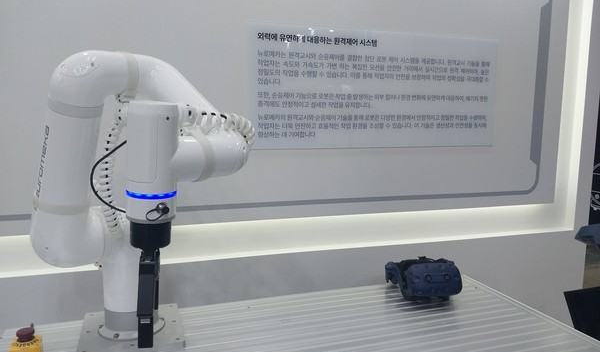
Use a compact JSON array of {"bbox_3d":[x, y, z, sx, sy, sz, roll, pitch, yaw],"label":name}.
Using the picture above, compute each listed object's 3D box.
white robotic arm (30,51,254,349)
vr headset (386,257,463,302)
[{"bbox_3d":[-0.387,0.097,1.085,0.650,0.775,0.360,7,10,43],"label":"white robotic arm"},{"bbox_3d":[0.459,0.371,1.685,0.205,0.148,0.255,0,7,-8],"label":"vr headset"}]

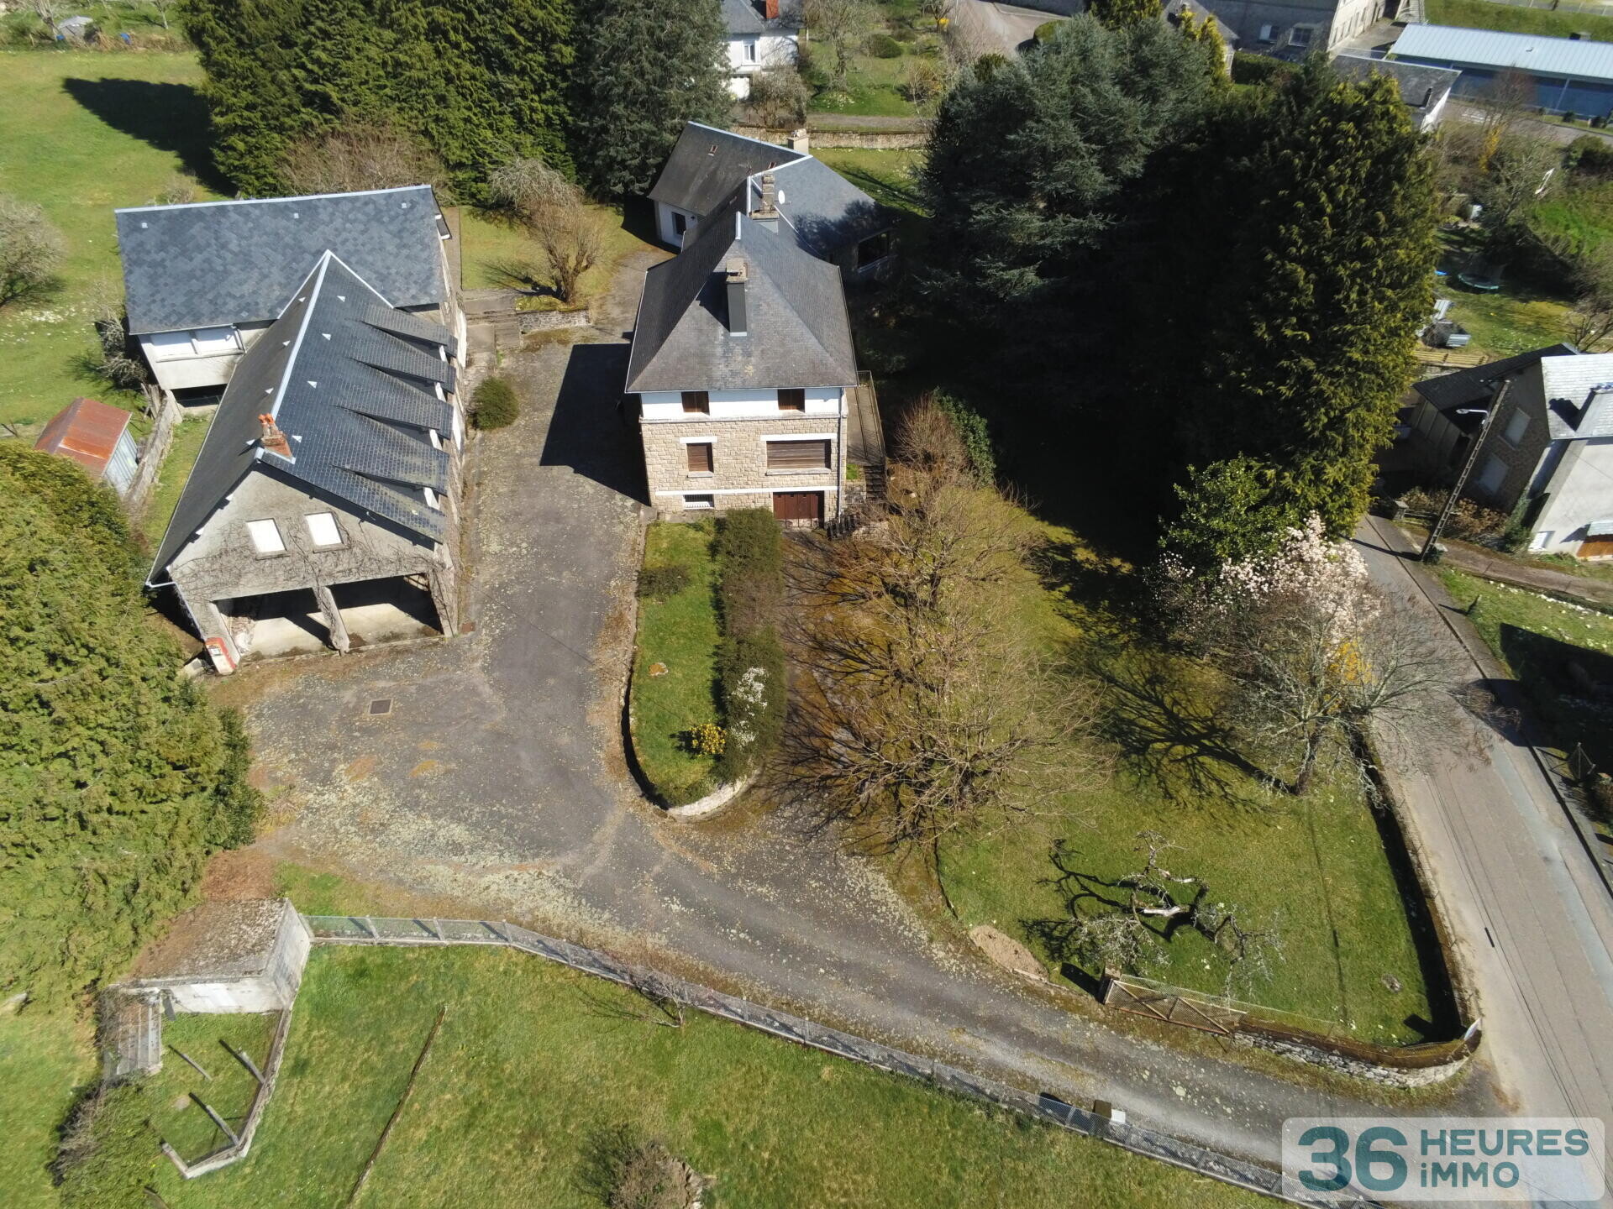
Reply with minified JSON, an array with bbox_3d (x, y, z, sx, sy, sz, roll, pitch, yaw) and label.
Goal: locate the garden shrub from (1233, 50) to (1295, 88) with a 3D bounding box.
[{"bbox_3d":[38.167,-44.593,89.301,5.460,2.000,1.911,-1,41,0],"label":"garden shrub"}]

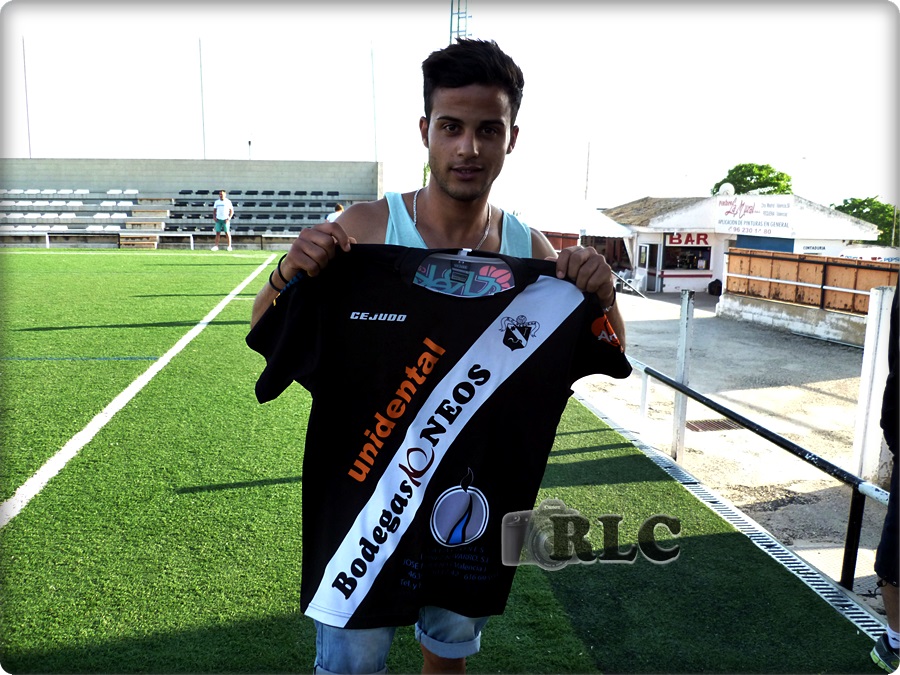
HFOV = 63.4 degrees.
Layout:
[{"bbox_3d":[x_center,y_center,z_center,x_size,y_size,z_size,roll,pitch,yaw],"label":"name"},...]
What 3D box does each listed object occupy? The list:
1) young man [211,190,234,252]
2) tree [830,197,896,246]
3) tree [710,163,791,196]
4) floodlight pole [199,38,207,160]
[{"bbox_3d":[-6.921,-3.537,22.055,0.610,1.798,0.380,2,10,7],"label":"young man"},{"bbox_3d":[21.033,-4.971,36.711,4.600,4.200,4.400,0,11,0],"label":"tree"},{"bbox_3d":[15.678,-6.305,38.455,4.500,5.725,4.500,1,10,0],"label":"tree"},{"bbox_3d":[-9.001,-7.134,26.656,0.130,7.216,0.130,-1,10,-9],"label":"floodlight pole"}]

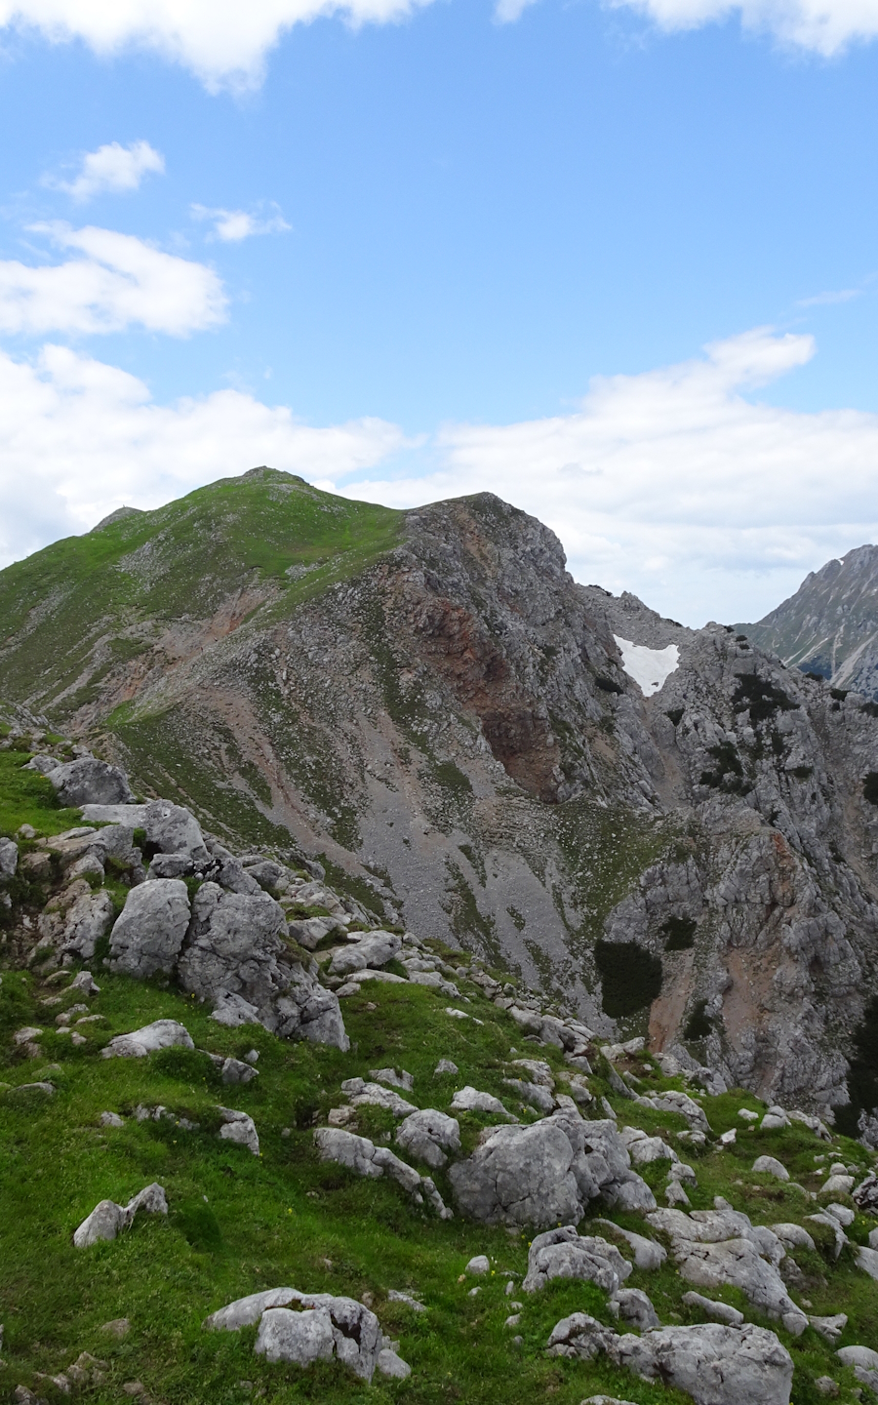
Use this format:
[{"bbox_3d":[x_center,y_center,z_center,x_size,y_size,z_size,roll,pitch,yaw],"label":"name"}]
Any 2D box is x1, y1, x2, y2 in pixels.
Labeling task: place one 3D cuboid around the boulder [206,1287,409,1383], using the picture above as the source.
[{"bbox_3d":[-0.365,1.752,3.600,0.536,0.213,0.375,0,2,-6],"label":"boulder"}]

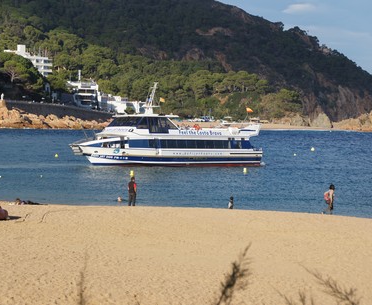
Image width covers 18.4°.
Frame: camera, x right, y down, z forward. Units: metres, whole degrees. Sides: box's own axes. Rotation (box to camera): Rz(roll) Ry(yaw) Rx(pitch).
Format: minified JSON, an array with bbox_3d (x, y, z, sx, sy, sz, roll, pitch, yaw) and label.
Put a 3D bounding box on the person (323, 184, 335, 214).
[{"bbox_3d":[8.006,2.641,64.500,0.570,1.660,0.460,0,2,-24],"label":"person"}]

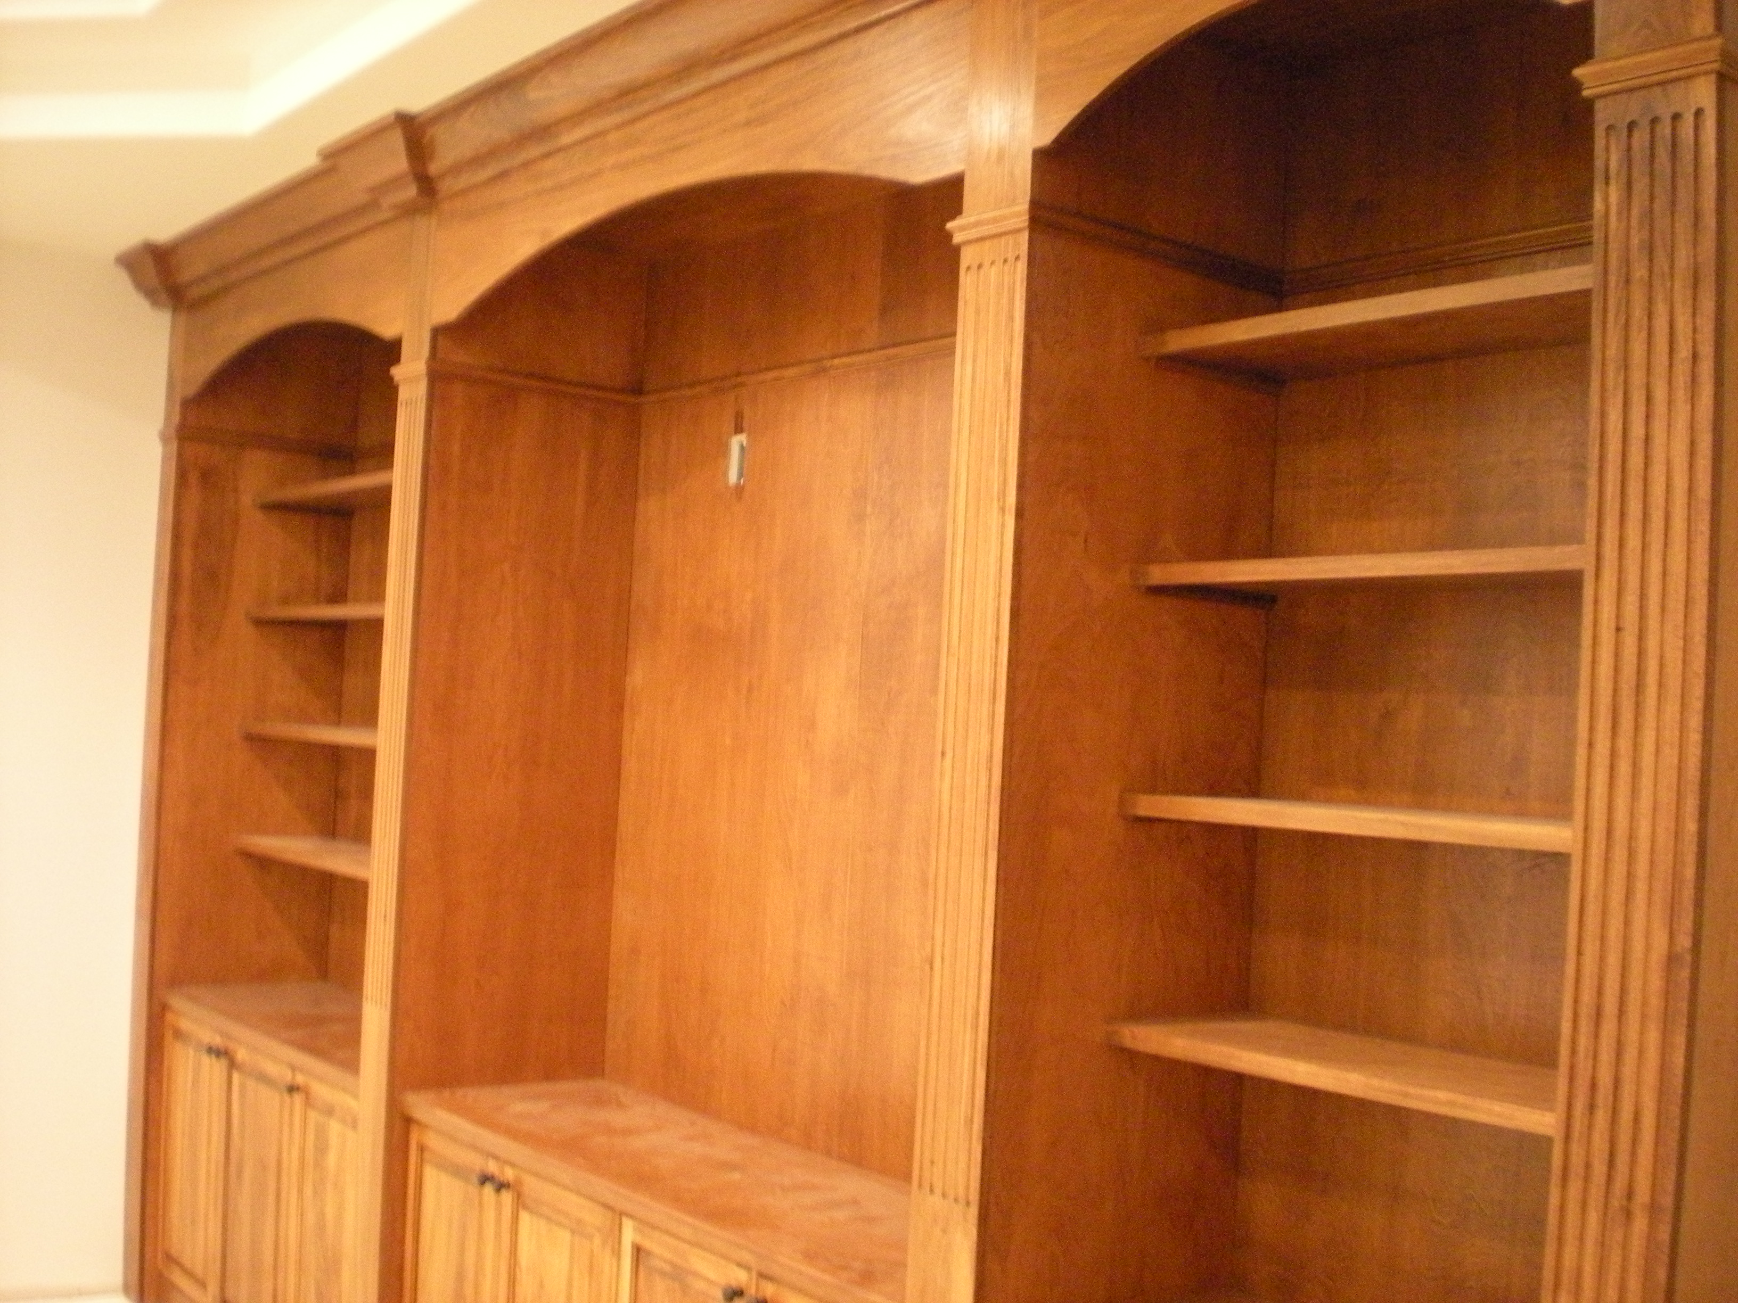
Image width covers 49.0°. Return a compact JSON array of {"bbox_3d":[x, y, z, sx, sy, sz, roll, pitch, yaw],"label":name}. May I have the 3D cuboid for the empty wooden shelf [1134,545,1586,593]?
[{"bbox_3d":[0.743,-0.097,2.460,0.277,0.025,0.810,5,-3,-39],"label":"empty wooden shelf"}]

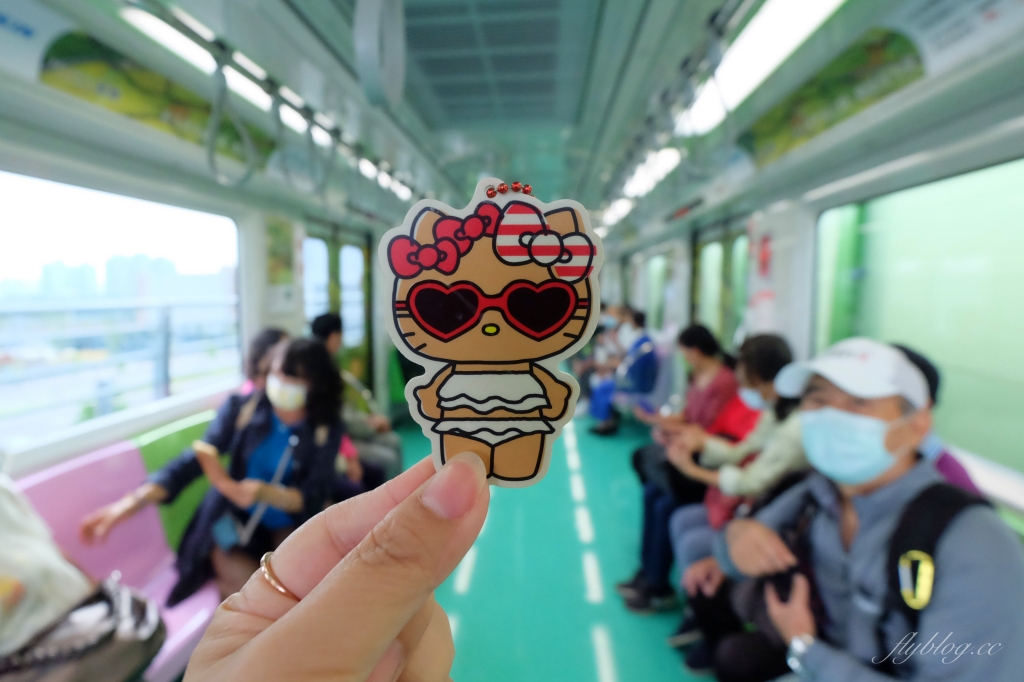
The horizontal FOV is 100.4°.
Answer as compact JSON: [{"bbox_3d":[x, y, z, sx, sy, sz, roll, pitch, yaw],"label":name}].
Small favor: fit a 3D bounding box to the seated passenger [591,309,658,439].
[{"bbox_3d":[1.062,0.263,3.916,0.680,1.170,0.500,0,8,4],"label":"seated passenger"}]

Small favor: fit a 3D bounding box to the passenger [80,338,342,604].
[{"bbox_3d":[-0.925,0.605,1.646,0.780,1.200,0.800,-7,11,-38],"label":"passenger"}]

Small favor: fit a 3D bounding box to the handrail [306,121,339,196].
[{"bbox_3d":[-0.725,-0.664,1.635,0.050,0.290,0.140,0,8,4],"label":"handrail"}]

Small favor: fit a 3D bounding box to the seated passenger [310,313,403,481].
[{"bbox_3d":[-0.851,0.452,2.540,0.700,1.240,0.500,0,8,1],"label":"seated passenger"}]

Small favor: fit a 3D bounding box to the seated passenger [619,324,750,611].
[{"bbox_3d":[0.819,0.541,1.917,0.680,1.210,0.480,0,8,4],"label":"seated passenger"}]

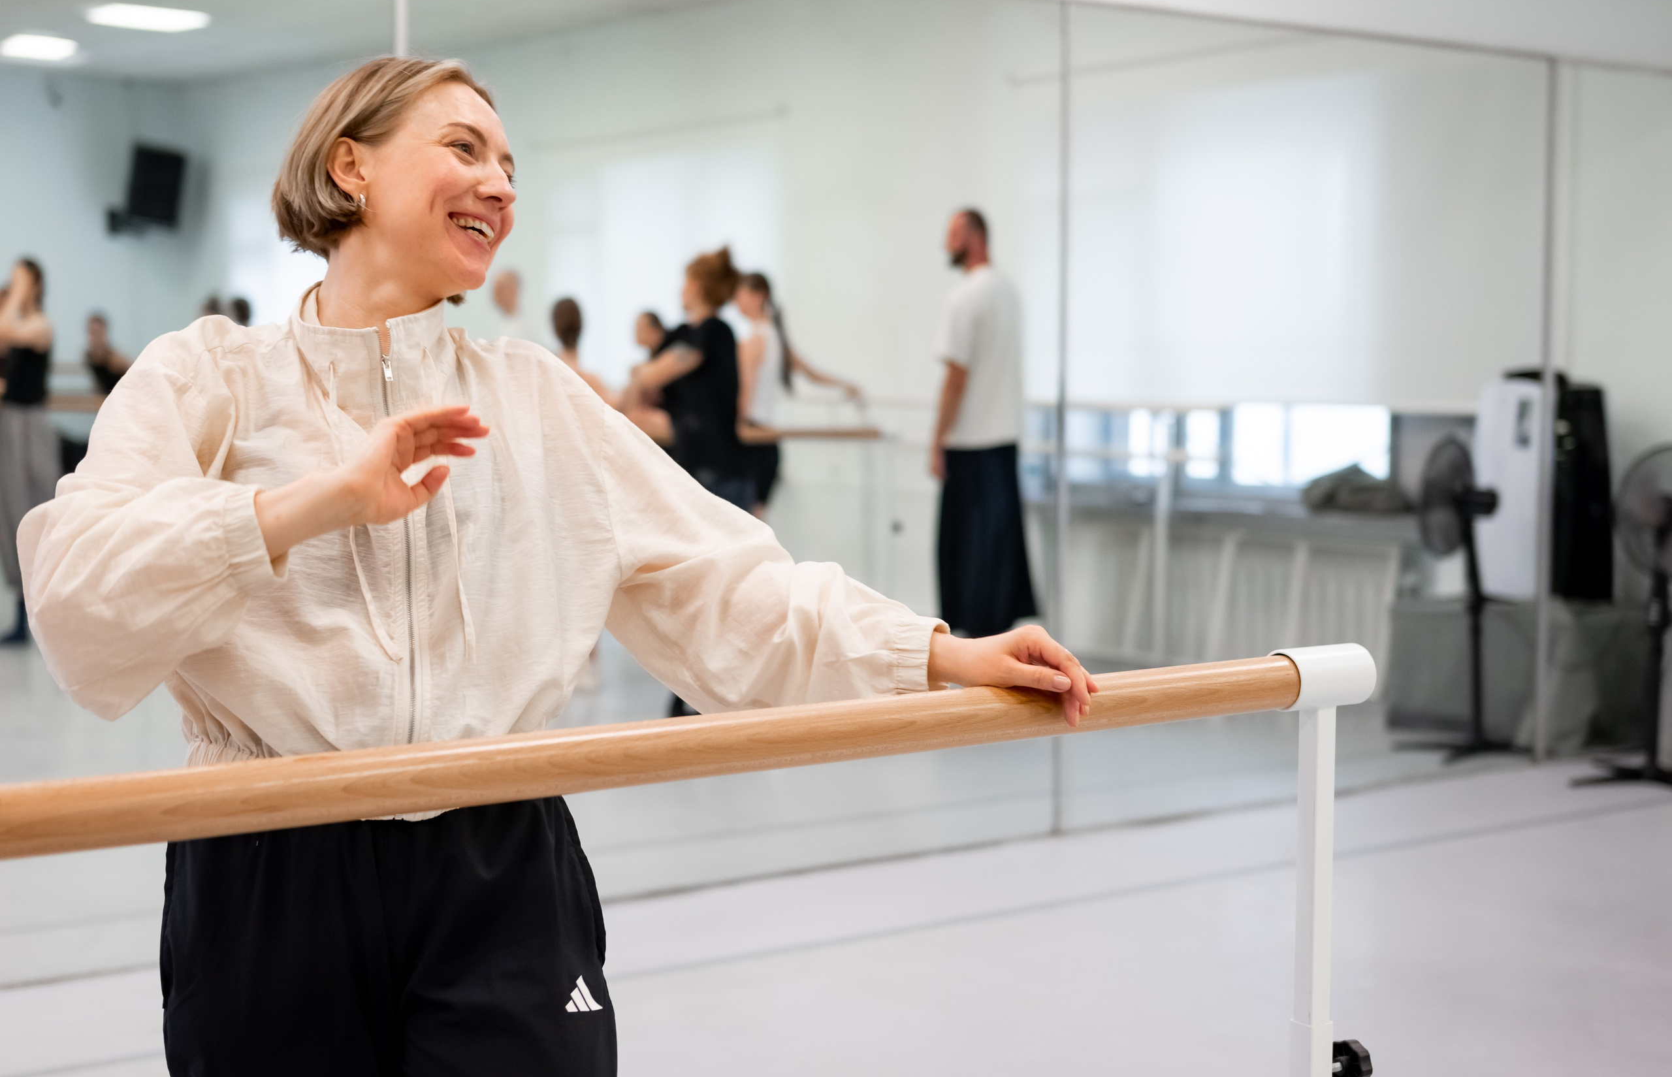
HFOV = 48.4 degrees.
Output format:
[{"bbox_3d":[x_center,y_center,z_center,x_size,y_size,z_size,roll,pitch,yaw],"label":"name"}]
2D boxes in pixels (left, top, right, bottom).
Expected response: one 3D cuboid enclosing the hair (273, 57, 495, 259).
[{"bbox_3d":[-0.414,-0.345,1.715,0.205,0.215,0.180,-5,-15,30],"label":"hair"}]

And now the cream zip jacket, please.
[{"bbox_3d":[-0.318,0.002,1.645,0.730,0.470,0.420,-1,4,-25],"label":"cream zip jacket"}]

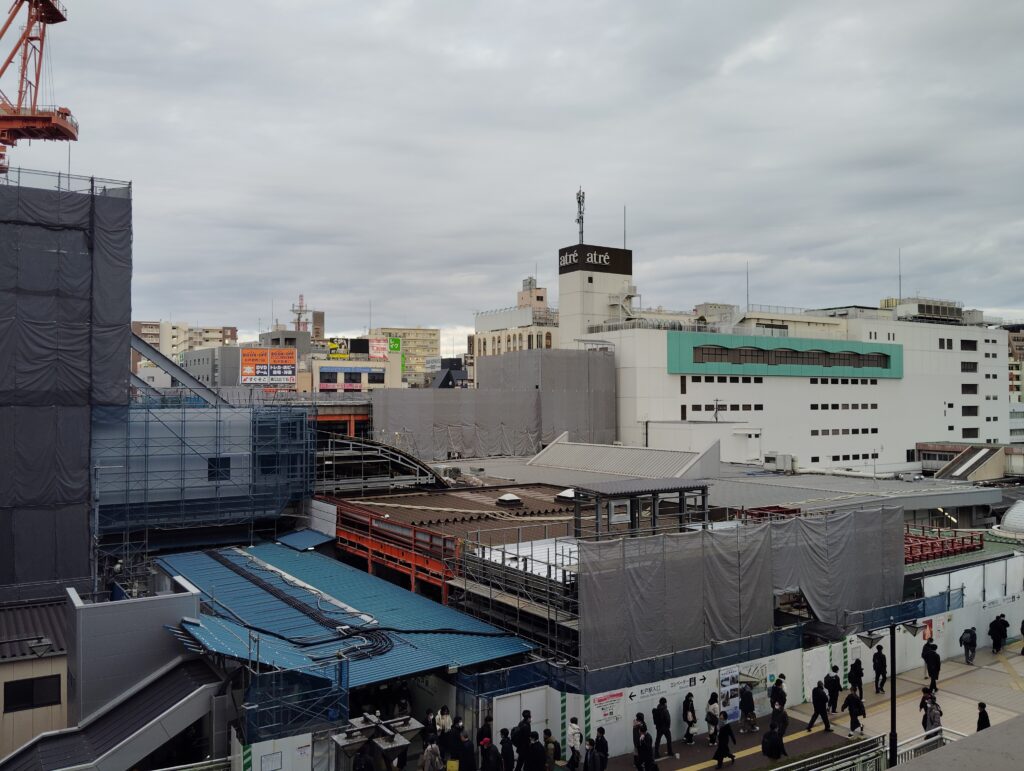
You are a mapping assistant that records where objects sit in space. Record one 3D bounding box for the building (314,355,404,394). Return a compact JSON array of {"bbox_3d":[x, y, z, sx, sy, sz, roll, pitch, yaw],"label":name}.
[{"bbox_3d":[-32.811,6.964,169.888,18.500,25.030,15.000,0,-1,-18],"label":"building"}]

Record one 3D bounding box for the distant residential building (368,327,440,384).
[{"bbox_3d":[-37.474,0.114,288.309,25.000,39.390,14.000,0,-1,-17],"label":"distant residential building"}]

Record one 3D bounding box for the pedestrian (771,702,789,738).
[{"bbox_3d":[8.256,10.654,25.600,0.520,1.660,0.380,-1,-1,34],"label":"pedestrian"}]

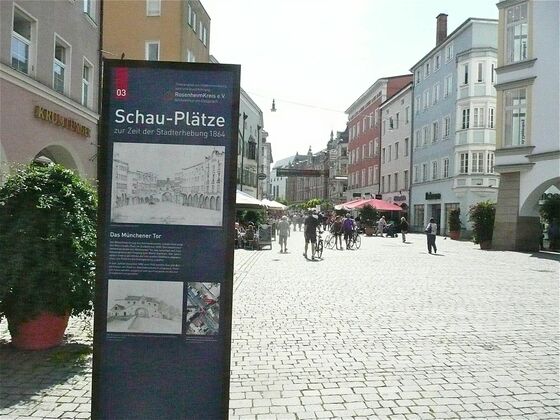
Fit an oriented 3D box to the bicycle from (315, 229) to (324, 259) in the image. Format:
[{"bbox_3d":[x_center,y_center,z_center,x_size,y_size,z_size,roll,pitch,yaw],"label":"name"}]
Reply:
[{"bbox_3d":[1.510,1.297,17.400,0.580,1.070,1.750,1,-1,-5],"label":"bicycle"}]

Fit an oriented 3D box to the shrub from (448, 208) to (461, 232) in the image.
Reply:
[{"bbox_3d":[13.020,0.709,33.800,0.920,1.660,0.920,1,-1,0],"label":"shrub"}]

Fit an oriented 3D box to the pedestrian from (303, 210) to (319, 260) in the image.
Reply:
[{"bbox_3d":[1.142,0.902,16.800,0.580,1.830,0.500,1,-1,0],"label":"pedestrian"}]

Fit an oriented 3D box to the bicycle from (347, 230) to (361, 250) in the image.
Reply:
[{"bbox_3d":[3.710,1.406,22.500,0.580,1.050,1.750,2,-1,-12],"label":"bicycle"}]

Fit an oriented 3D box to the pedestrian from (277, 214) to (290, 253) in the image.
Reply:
[{"bbox_3d":[0.206,1.124,20.700,0.620,1.690,0.420,2,0,-2],"label":"pedestrian"}]

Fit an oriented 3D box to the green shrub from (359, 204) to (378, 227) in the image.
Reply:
[{"bbox_3d":[7.228,0.449,37.000,1.650,1.800,1.600,1,-1,0],"label":"green shrub"}]

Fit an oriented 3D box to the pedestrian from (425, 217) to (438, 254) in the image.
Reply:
[{"bbox_3d":[7.291,1.270,21.800,0.600,1.660,0.450,2,0,-18],"label":"pedestrian"}]

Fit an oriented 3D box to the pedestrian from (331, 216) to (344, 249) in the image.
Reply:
[{"bbox_3d":[2.830,1.117,22.100,0.600,1.660,0.420,2,0,-3],"label":"pedestrian"}]

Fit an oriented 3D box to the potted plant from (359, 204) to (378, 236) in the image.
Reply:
[{"bbox_3d":[7.171,0.846,36.500,1.550,2.570,1.500,2,0,-5],"label":"potted plant"}]

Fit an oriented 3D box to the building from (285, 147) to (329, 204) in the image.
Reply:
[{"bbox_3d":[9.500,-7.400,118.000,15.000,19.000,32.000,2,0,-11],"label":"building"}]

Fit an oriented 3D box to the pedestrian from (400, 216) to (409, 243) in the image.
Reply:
[{"bbox_3d":[8.025,1.273,29.200,0.480,1.650,0.520,2,-1,-30],"label":"pedestrian"}]

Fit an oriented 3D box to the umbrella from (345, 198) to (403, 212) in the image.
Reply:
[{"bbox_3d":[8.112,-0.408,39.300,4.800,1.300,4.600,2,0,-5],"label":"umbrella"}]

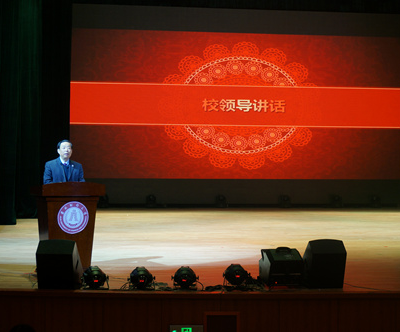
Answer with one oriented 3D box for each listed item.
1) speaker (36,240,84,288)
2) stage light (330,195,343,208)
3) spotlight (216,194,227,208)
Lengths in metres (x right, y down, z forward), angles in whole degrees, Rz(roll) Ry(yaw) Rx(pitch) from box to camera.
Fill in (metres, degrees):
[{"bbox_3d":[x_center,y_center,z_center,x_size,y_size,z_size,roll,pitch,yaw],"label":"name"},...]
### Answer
[{"bbox_3d":[-1.570,1.108,7.760,0.400,0.530,0.540,0,0,5],"label":"speaker"},{"bbox_3d":[4.180,1.090,20.800,0.350,0.430,0.330,0,0,6],"label":"stage light"},{"bbox_3d":[0.640,1.070,20.500,0.330,0.390,0.310,0,0,0],"label":"spotlight"}]

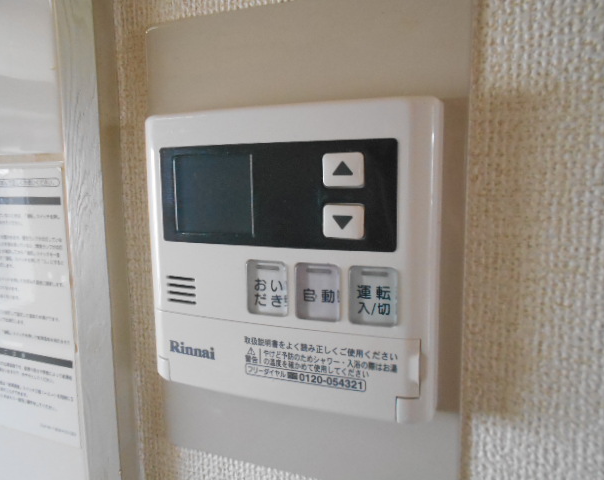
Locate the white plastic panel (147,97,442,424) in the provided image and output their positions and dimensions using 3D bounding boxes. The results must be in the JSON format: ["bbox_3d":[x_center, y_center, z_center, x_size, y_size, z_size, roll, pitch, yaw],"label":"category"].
[{"bbox_3d":[-0.009,0.007,0.203,0.125,0.120,0.019,2,8,23],"label":"white plastic panel"}]

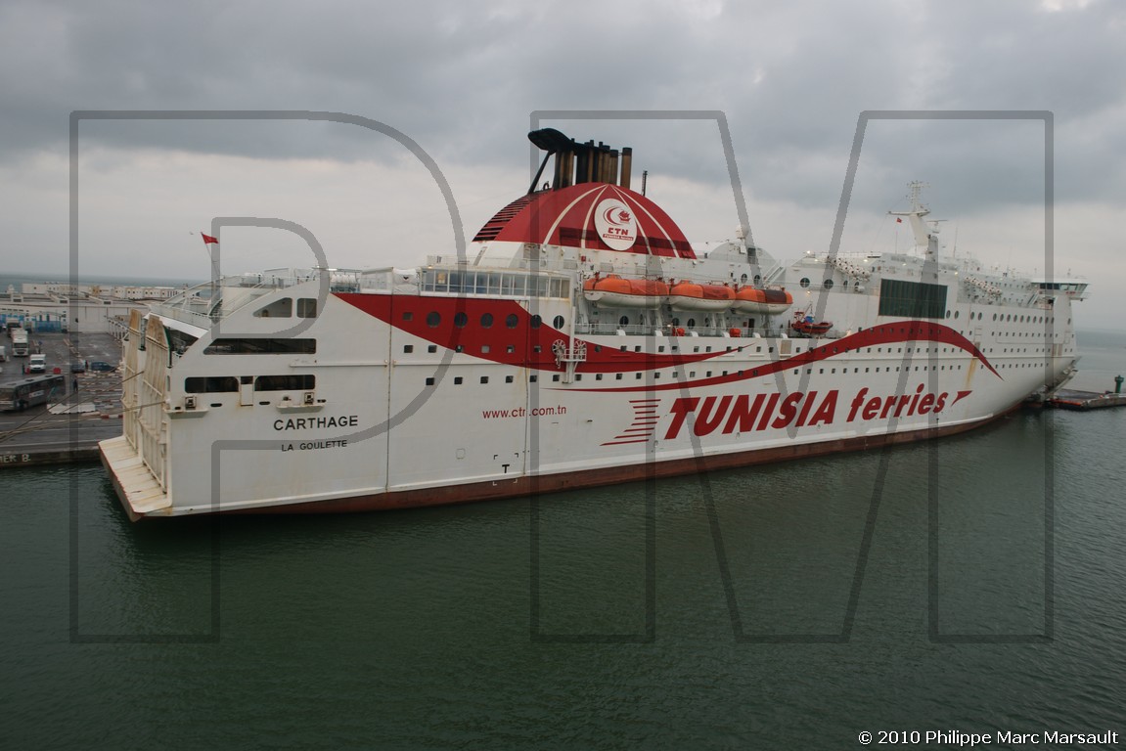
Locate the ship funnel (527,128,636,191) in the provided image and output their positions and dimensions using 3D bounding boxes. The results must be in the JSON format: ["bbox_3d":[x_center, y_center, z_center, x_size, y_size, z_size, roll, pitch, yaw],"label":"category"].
[{"bbox_3d":[2.220,-22.310,81.570,13.000,6.700,4.400,-1,7,-36],"label":"ship funnel"}]

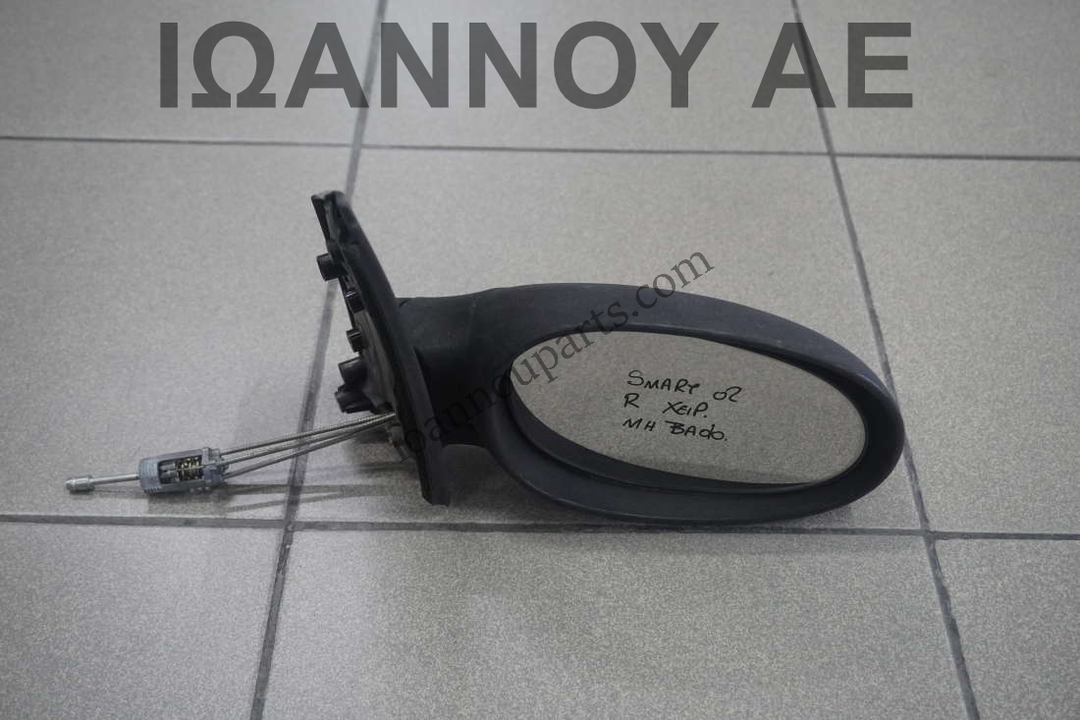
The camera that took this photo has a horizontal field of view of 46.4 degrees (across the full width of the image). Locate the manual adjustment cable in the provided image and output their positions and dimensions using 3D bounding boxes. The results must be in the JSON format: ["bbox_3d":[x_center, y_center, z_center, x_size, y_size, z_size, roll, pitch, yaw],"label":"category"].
[{"bbox_3d":[-0.154,0.046,0.614,0.174,0.022,0.020,-11,45,6],"label":"manual adjustment cable"}]

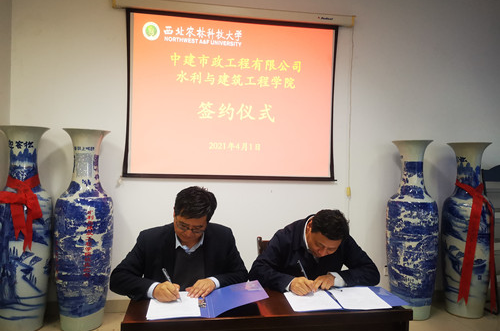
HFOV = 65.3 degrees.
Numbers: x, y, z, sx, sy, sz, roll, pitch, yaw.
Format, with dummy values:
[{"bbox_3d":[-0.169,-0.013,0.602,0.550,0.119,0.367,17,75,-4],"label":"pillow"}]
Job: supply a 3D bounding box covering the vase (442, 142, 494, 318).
[{"bbox_3d":[2.096,0.607,3.765,0.455,1.633,0.455,1,0,-9],"label":"vase"}]

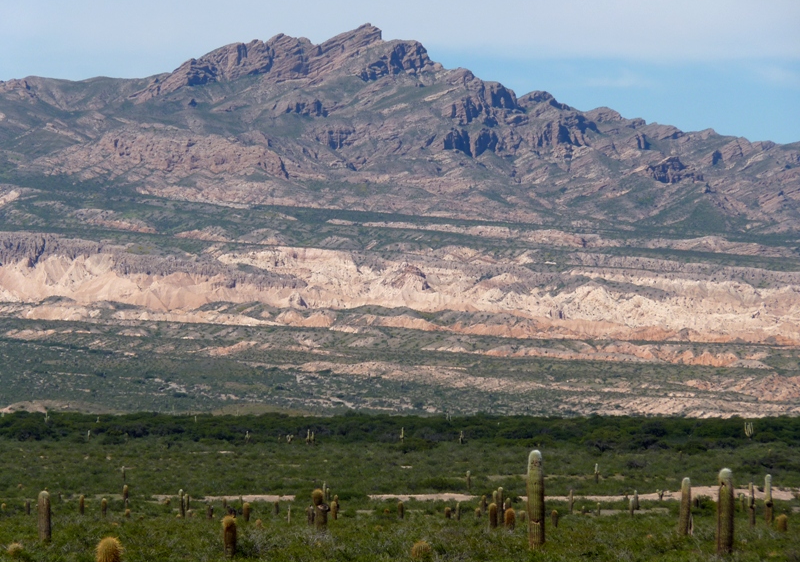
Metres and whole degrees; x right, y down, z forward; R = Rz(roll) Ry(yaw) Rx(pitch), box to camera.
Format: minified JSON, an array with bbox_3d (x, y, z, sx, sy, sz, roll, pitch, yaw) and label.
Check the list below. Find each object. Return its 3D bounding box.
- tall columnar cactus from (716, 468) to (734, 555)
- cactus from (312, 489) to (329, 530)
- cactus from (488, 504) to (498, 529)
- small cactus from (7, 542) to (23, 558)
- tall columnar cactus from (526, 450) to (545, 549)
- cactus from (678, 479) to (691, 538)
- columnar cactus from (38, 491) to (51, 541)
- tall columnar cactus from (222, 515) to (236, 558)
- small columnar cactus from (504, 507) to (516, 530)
[{"bbox_3d":[9.537,6.781,198.000,0.453,2.608,0.453,0,-1,0],"label":"tall columnar cactus"},{"bbox_3d":[-2.858,8.313,245.000,0.561,1.574,0.470,0,-1,0],"label":"cactus"},{"bbox_3d":[3.866,9.734,280.000,0.360,1.083,0.360,0,-1,0],"label":"cactus"},{"bbox_3d":[-10.689,7.503,188.000,0.420,0.514,0.420,0,-2,0],"label":"small cactus"},{"bbox_3d":[4.129,6.653,205.000,0.484,3.073,0.484,0,-1,0],"label":"tall columnar cactus"},{"bbox_3d":[11.066,8.770,262.000,0.368,2.310,0.368,0,-1,0],"label":"cactus"},{"bbox_3d":[-12.061,8.042,230.000,0.418,1.817,0.418,0,-1,0],"label":"columnar cactus"},{"bbox_3d":[-4.695,7.090,187.000,0.359,1.201,0.359,0,-1,0],"label":"tall columnar cactus"},{"bbox_3d":[4.324,9.353,265.000,0.411,0.900,0.411,0,-1,0],"label":"small columnar cactus"}]

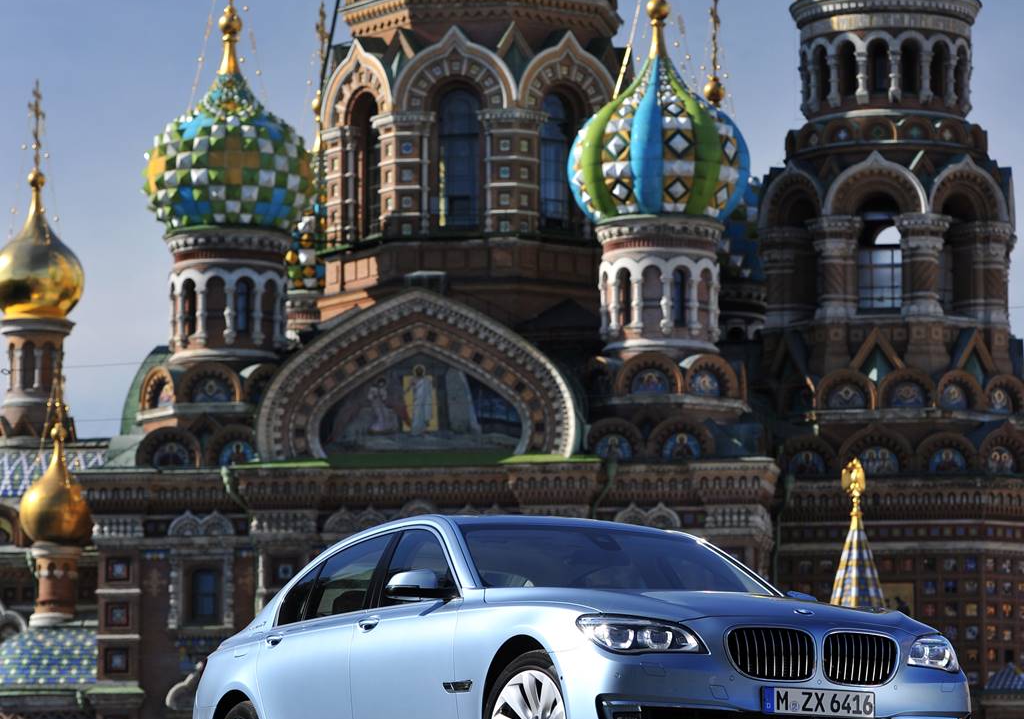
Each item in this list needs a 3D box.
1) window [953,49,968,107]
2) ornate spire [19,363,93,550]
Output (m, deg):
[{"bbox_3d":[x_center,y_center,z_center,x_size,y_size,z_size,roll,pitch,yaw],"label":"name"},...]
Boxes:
[{"bbox_3d":[24.115,-15.136,241.303,0.350,3.072,1.080,-3,-6,31],"label":"window"},{"bbox_3d":[-24.362,5.160,239.591,3.976,10.043,3.976,-1,-6,10],"label":"ornate spire"}]

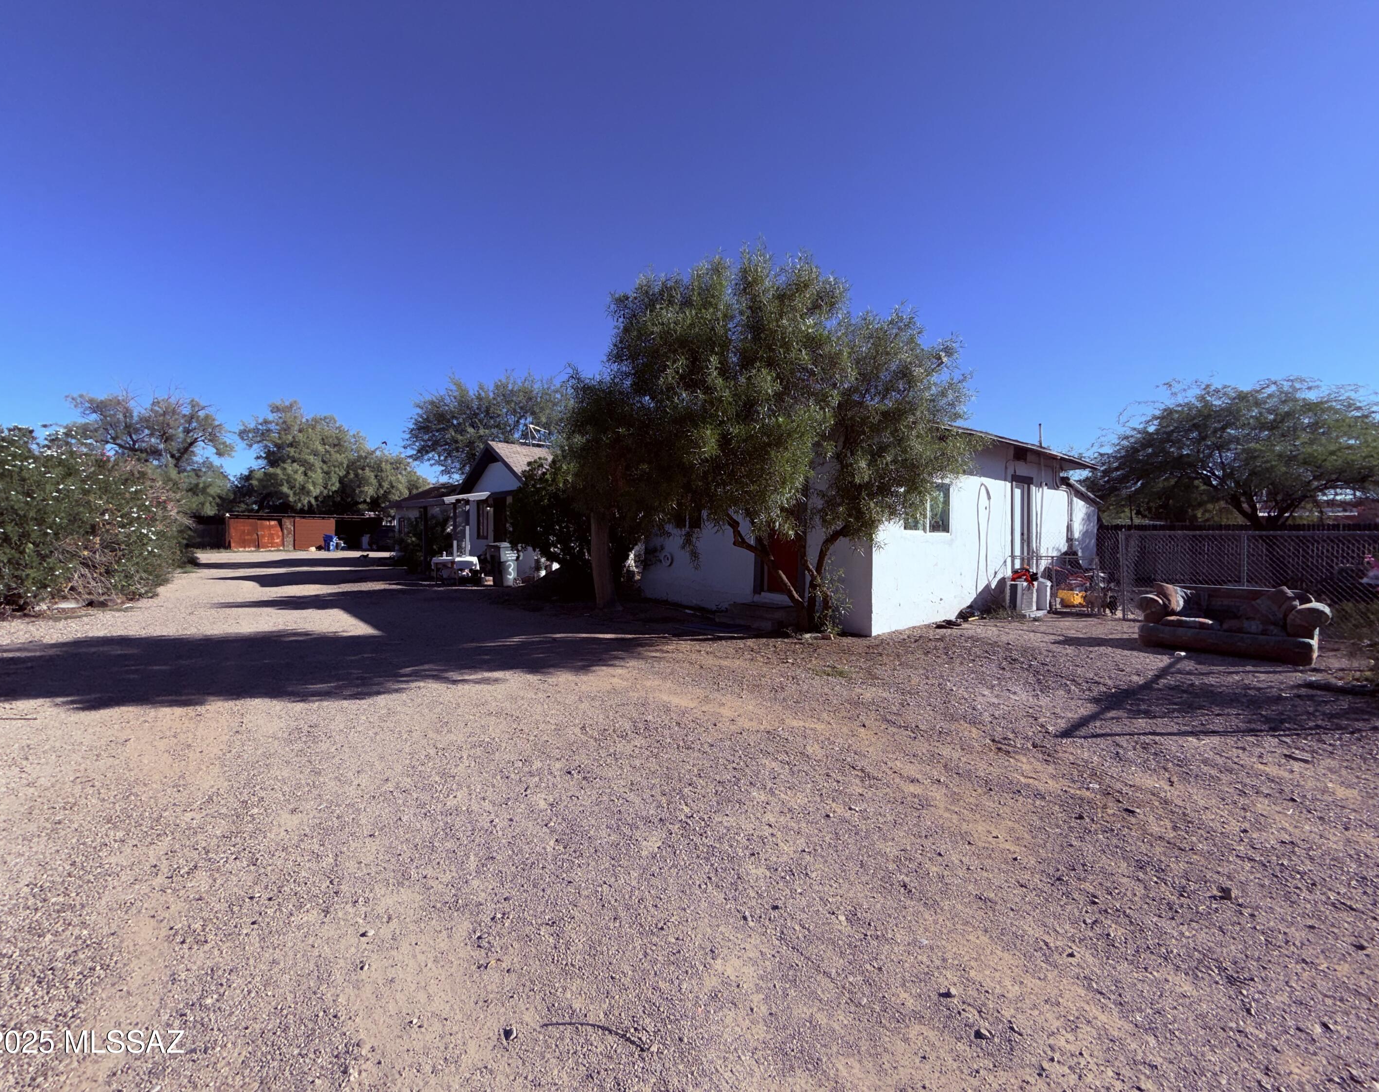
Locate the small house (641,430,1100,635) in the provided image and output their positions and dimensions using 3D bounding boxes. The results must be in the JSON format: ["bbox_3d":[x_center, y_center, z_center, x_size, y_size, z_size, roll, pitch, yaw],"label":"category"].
[{"bbox_3d":[4.491,-0.519,13.351,10.200,3.300,6.100,-1,2,-41],"label":"small house"}]

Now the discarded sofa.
[{"bbox_3d":[6.600,0.897,7.190,0.900,0.790,1.670,-1,2,-43],"label":"discarded sofa"}]

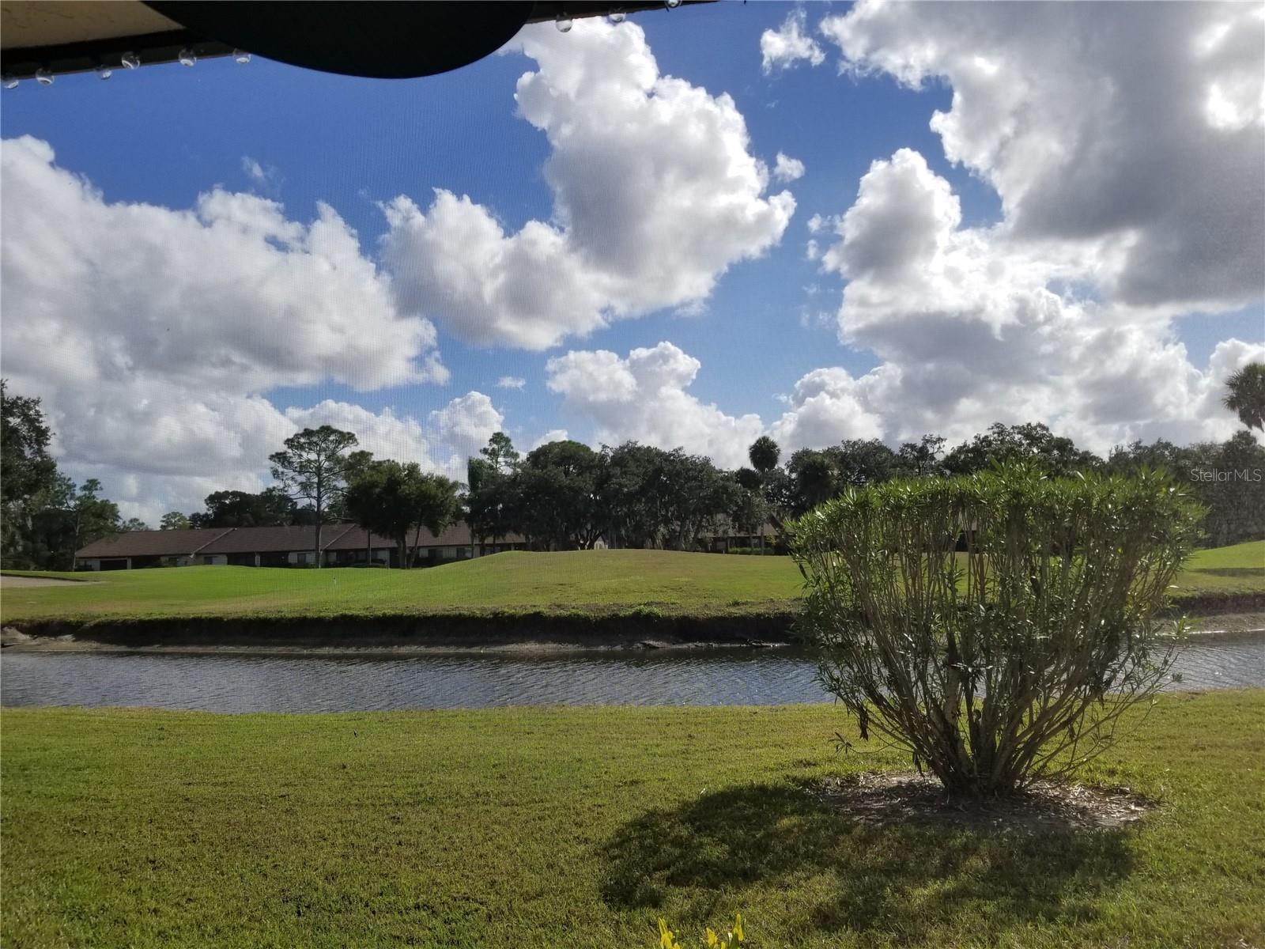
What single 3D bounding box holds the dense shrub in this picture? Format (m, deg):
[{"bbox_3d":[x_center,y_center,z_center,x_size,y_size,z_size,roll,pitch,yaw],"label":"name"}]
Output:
[{"bbox_3d":[2.560,1.060,6.700,2.750,2.300,2.350,-1,-4,0],"label":"dense shrub"}]

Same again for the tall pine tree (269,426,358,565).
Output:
[{"bbox_3d":[-31.900,2.200,95.000,8.600,13.900,8.200,-1,-4,0],"label":"tall pine tree"}]

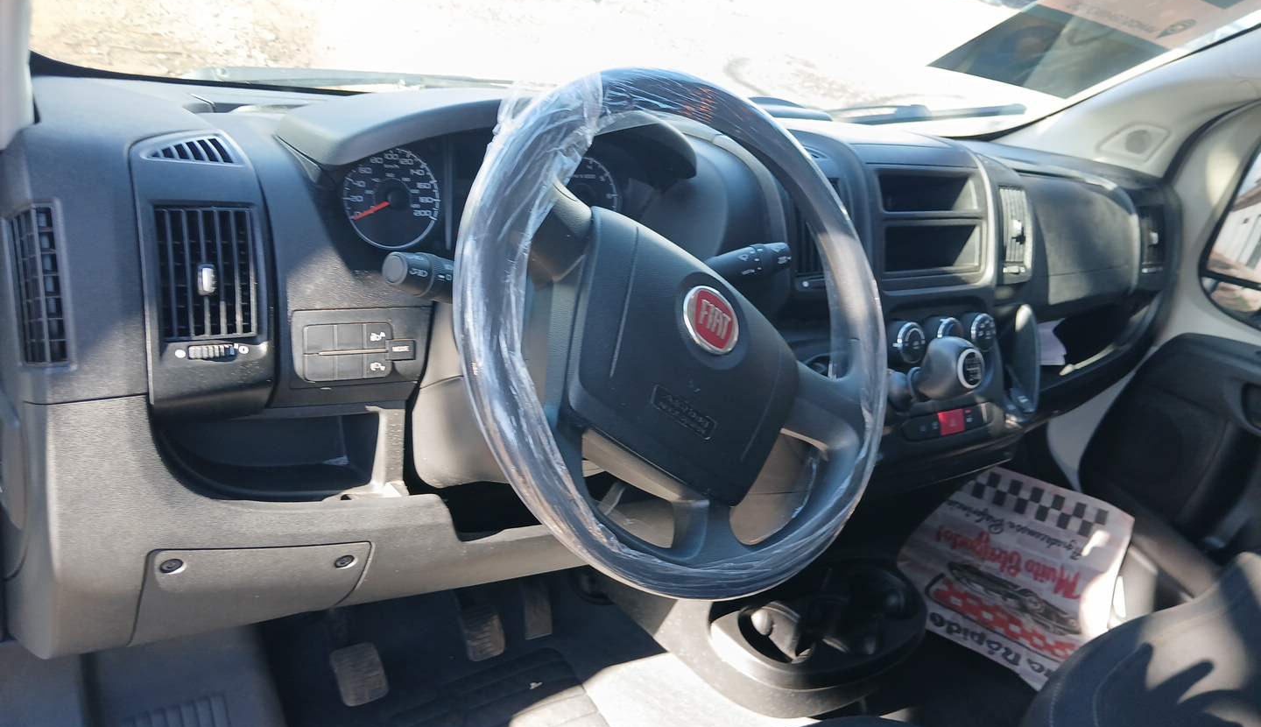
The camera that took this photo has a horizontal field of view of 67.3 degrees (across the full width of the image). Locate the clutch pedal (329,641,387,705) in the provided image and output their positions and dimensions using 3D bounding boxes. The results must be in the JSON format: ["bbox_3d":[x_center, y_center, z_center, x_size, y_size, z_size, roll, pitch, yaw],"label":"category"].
[{"bbox_3d":[-0.299,0.343,1.037,0.050,0.025,0.060,-8,69,-38],"label":"clutch pedal"}]

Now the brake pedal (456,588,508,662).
[{"bbox_3d":[-0.180,0.316,1.118,0.051,0.025,0.066,-8,77,-38],"label":"brake pedal"}]

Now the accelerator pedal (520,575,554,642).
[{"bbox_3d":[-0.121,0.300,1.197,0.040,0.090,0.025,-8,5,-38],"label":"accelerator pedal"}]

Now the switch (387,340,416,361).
[{"bbox_3d":[-0.197,-0.012,0.808,0.027,0.018,0.010,-8,17,-38],"label":"switch"}]

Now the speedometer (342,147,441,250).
[{"bbox_3d":[-0.217,-0.148,0.848,0.094,0.092,0.025,-8,15,-38],"label":"speedometer"}]

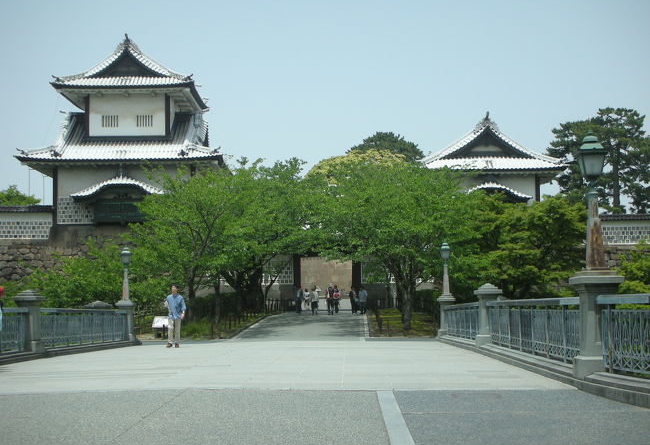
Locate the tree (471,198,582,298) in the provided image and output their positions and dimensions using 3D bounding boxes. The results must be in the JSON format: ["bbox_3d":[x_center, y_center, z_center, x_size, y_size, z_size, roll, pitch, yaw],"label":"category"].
[{"bbox_3d":[8.531,1.216,48.000,4.800,4.900,4.500,0,-4,0],"label":"tree"}]

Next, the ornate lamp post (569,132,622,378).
[{"bbox_3d":[3.154,0.368,13.350,0.540,2.840,0.540,-1,-4,1],"label":"ornate lamp post"}]

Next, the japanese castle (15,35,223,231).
[{"bbox_3d":[-13.605,-5.855,82.329,13.800,13.400,14.000,0,-4,-1],"label":"japanese castle"}]

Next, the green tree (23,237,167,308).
[{"bbox_3d":[-8.418,1.944,42.000,5.200,3.000,4.200,0,-4,0],"label":"green tree"}]

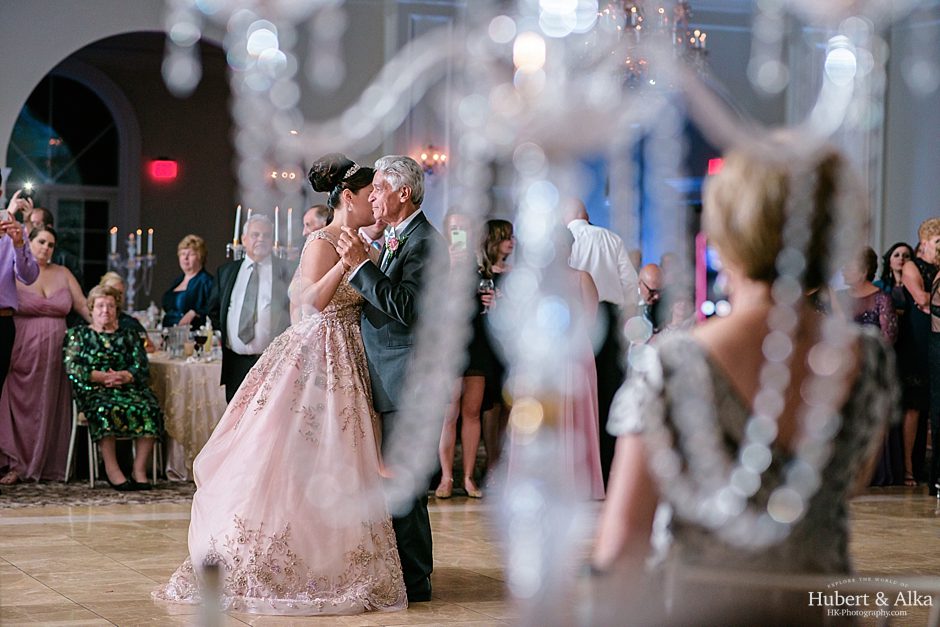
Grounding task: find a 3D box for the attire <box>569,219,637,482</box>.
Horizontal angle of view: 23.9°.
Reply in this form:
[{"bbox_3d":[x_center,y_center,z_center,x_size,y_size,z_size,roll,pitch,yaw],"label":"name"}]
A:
[{"bbox_3d":[0.827,0.183,13.950,0.500,1.790,0.360,1,1,-18],"label":"attire"}]

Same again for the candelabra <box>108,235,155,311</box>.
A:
[{"bbox_3d":[-3.325,-0.310,21.800,0.450,0.880,0.450,1,1,0],"label":"candelabra"}]

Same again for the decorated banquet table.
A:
[{"bbox_3d":[-1.382,0.657,14.300,1.520,0.750,1.520,1,1,0],"label":"decorated banquet table"}]

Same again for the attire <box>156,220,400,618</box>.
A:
[{"bbox_3d":[-0.747,0.412,8.800,0.960,1.450,0.800,1,1,-2],"label":"attire"}]

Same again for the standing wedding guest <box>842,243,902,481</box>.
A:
[{"bbox_3d":[2.585,0.332,14.400,0.480,1.540,0.370,2,1,30],"label":"standing wedding guest"}]

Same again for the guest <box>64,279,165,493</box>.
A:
[{"bbox_3d":[-2.152,0.429,13.400,0.580,1.210,0.780,1,1,-16],"label":"guest"}]

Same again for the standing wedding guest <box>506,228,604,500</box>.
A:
[{"bbox_3d":[0.506,0.291,13.150,0.540,1.590,0.420,1,1,-14],"label":"standing wedding guest"}]

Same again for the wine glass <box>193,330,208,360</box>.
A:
[{"bbox_3d":[-1.685,0.196,13.900,0.086,0.195,0.086,1,1,0],"label":"wine glass"}]

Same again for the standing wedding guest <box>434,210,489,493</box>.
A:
[{"bbox_3d":[-0.044,0.232,13.100,0.440,1.690,0.360,1,1,5],"label":"standing wedding guest"}]

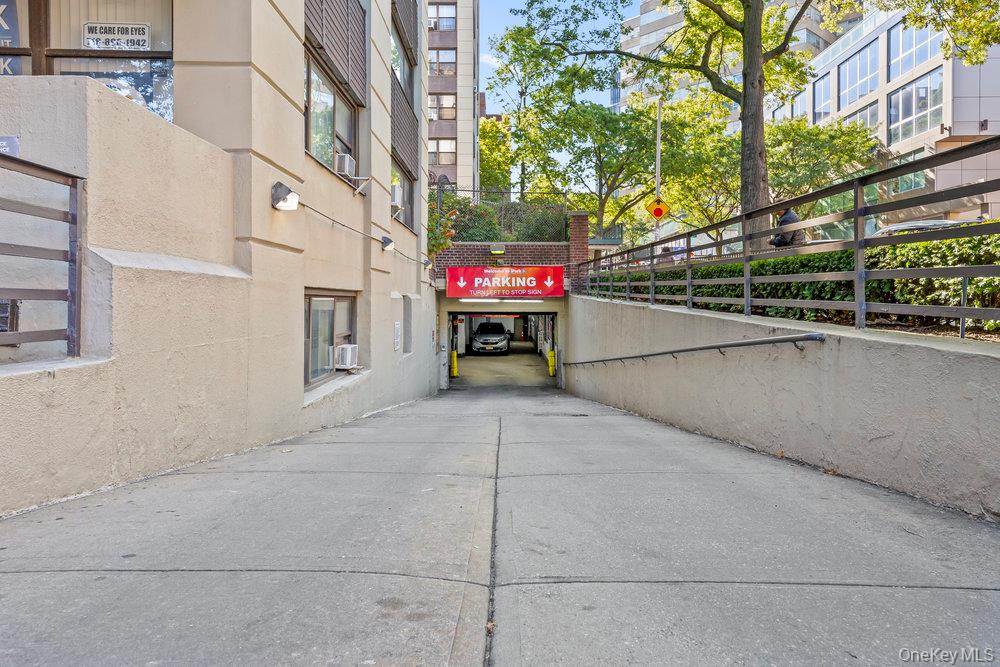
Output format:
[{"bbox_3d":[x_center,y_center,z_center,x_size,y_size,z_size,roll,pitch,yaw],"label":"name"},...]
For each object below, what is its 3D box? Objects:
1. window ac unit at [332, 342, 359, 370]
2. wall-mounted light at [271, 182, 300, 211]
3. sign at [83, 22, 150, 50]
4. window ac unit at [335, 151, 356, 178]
[{"bbox_3d":[-2.200,0.320,9.200,0.380,0.290,0.430,0,2,0],"label":"window ac unit"},{"bbox_3d":[-1.920,-1.220,6.040,0.190,0.240,0.320,0,2,0],"label":"wall-mounted light"},{"bbox_3d":[-3.240,-2.510,5.640,0.570,0.235,0.012,0,2,0],"label":"sign"},{"bbox_3d":[-2.240,-2.300,9.250,0.370,0.280,0.420,0,2,0],"label":"window ac unit"}]

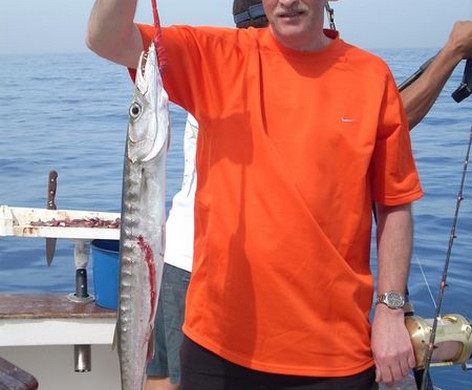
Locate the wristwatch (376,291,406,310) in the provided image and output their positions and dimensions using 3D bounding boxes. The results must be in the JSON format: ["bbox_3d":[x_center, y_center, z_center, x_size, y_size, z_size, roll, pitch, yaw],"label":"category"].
[{"bbox_3d":[0.337,0.229,2.130,0.066,0.042,0.058,8,3,-5],"label":"wristwatch"}]

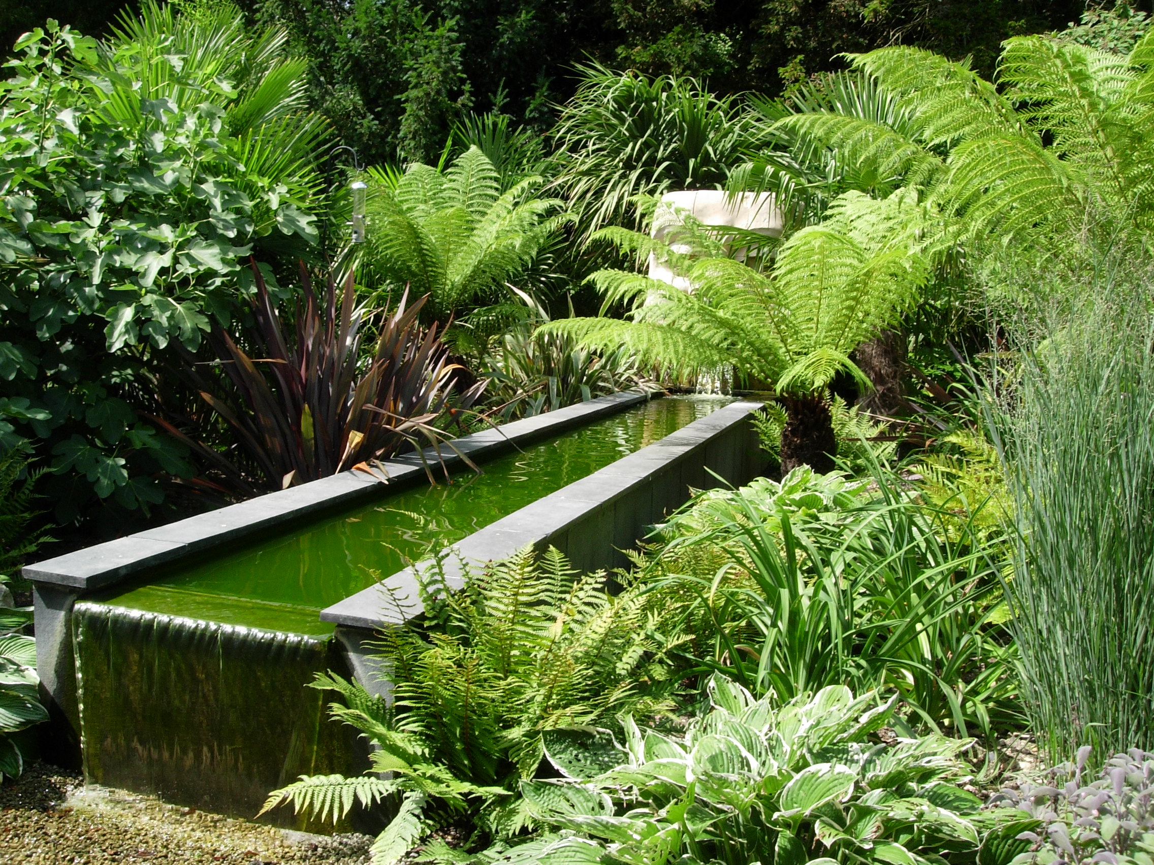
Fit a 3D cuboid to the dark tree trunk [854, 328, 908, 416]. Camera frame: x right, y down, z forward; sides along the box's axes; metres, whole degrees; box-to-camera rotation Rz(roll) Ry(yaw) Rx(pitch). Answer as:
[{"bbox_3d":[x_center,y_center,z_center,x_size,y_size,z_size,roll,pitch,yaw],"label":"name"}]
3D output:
[{"bbox_3d":[2.323,-0.438,9.700,0.394,0.893,0.394,4,7,0],"label":"dark tree trunk"}]

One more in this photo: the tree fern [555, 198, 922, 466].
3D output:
[{"bbox_3d":[0.977,-0.496,7.956,2.390,1.865,2.100,4,7,0],"label":"tree fern"}]

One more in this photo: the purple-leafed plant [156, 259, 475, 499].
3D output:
[{"bbox_3d":[-1.150,-0.213,5.753,1.443,1.085,1.200,4,7,0],"label":"purple-leafed plant"}]

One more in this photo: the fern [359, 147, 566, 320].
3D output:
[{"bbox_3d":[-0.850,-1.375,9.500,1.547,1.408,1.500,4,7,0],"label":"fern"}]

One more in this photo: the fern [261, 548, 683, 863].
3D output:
[{"bbox_3d":[-0.268,0.718,3.284,1.083,0.726,0.950,4,7,0],"label":"fern"}]

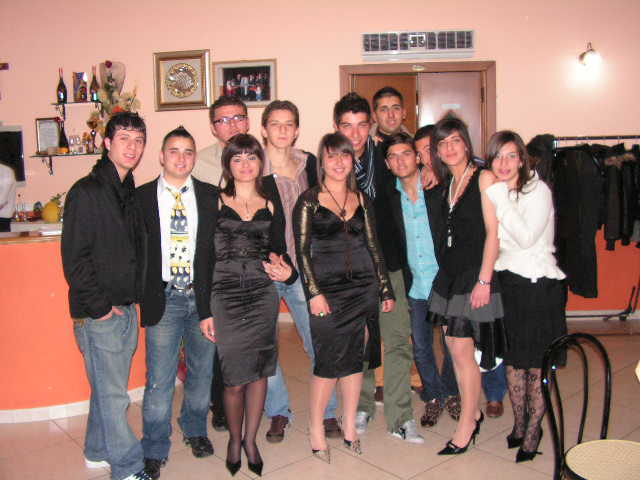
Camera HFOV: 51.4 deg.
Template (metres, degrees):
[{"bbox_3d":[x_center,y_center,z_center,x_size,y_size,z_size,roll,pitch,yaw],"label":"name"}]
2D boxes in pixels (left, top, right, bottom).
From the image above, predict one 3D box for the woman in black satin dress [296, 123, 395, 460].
[{"bbox_3d":[0.117,0.283,3.322,0.500,1.615,0.340,-2,8,-6],"label":"woman in black satin dress"}]

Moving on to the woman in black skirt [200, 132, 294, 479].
[{"bbox_3d":[-0.334,0.313,3.192,0.450,1.613,0.330,-2,8,-5],"label":"woman in black skirt"}]

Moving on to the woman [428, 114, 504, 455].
[{"bbox_3d":[0.740,0.233,3.342,0.380,1.680,0.370,4,9,37],"label":"woman"}]

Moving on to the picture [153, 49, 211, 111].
[{"bbox_3d":[-1.180,-1.373,5.761,0.485,0.495,0.060,-1,8,3],"label":"picture"}]

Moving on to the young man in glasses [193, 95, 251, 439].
[{"bbox_3d":[-0.469,0.141,3.669,0.490,1.835,0.340,-2,8,-8],"label":"young man in glasses"}]

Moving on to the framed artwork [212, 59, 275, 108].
[{"bbox_3d":[-0.643,-1.346,5.752,0.553,0.388,0.030,-1,8,3],"label":"framed artwork"}]

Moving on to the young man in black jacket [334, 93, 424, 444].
[{"bbox_3d":[0.296,0.156,3.493,0.520,1.814,0.380,-2,8,-5],"label":"young man in black jacket"}]

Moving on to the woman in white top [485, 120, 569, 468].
[{"bbox_3d":[1.033,0.268,3.320,0.410,1.603,0.360,3,9,30],"label":"woman in white top"}]

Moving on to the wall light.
[{"bbox_3d":[2.197,-1.521,5.504,0.168,0.190,0.180,-1,8,3],"label":"wall light"}]

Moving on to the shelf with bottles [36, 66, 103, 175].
[{"bbox_3d":[-2.118,-1.027,5.786,0.611,0.904,0.200,-1,8,3],"label":"shelf with bottles"}]

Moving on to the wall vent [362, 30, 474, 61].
[{"bbox_3d":[0.818,-1.618,5.579,0.918,0.217,0.150,-1,8,3],"label":"wall vent"}]

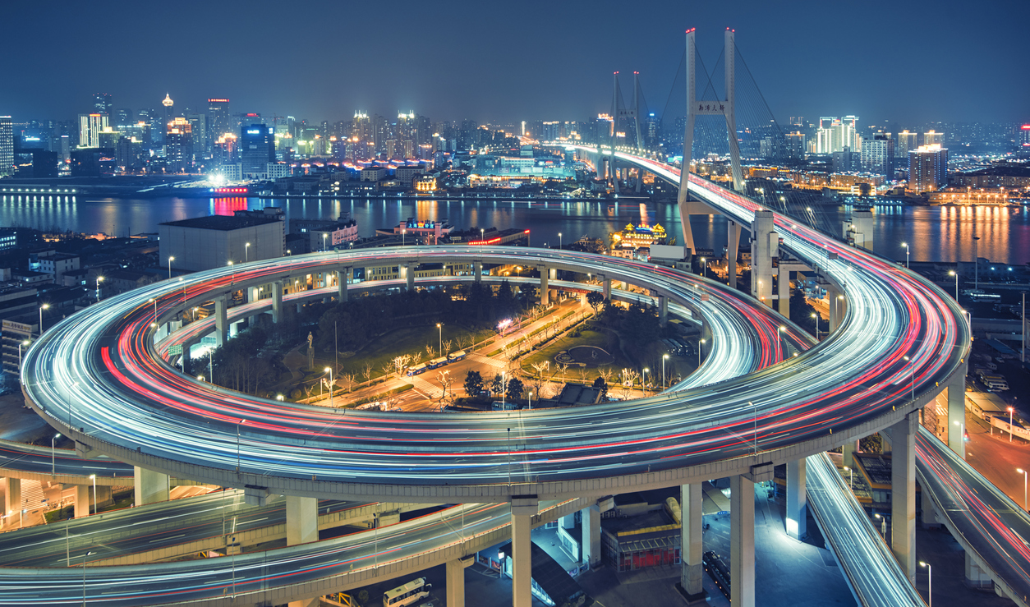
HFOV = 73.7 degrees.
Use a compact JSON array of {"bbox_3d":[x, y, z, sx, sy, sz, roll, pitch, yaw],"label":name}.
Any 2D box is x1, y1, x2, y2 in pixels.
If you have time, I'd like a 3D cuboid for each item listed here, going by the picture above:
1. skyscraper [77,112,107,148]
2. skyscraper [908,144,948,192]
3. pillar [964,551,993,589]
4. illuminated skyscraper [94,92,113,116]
[{"bbox_3d":[-904.467,-356.864,1470.000,52.000,104.000,30.000,-3,14,-11],"label":"skyscraper"},{"bbox_3d":[541.127,-178.604,900.641,34.000,59.000,48.000,12,17,43],"label":"skyscraper"},{"bbox_3d":[90.352,51.751,133.821,4.300,7.200,2.000,1,13,3],"label":"pillar"},{"bbox_3d":[-1097.519,-483.652,1830.000,37.000,158.000,35.000,-3,14,-14],"label":"illuminated skyscraper"}]

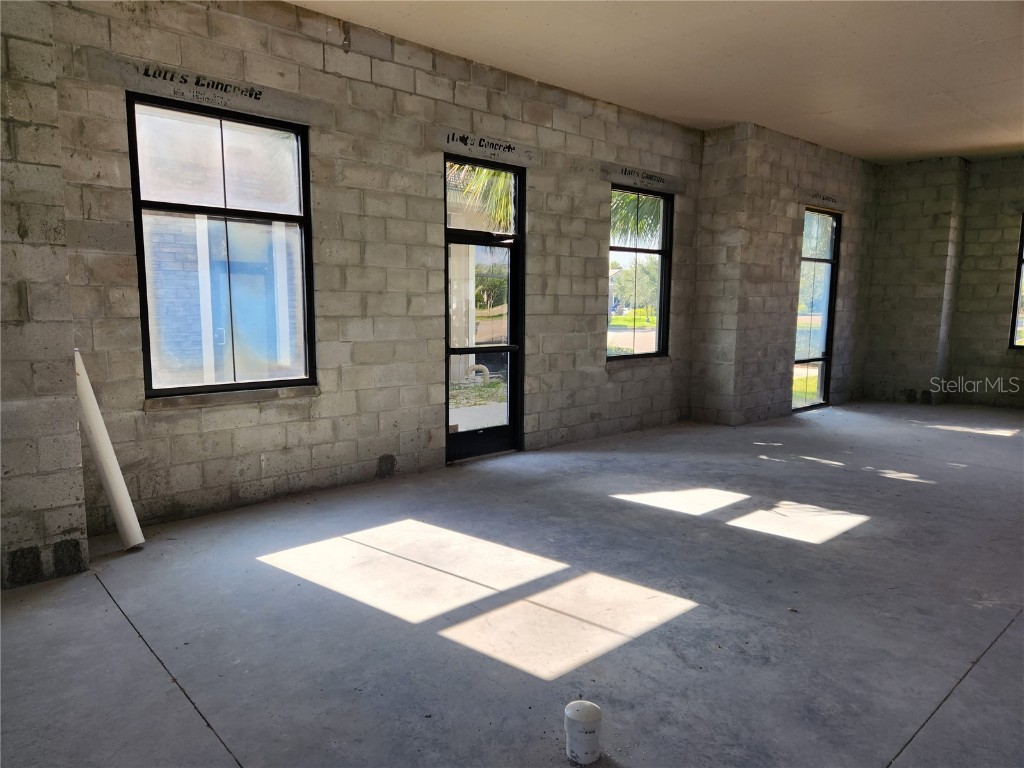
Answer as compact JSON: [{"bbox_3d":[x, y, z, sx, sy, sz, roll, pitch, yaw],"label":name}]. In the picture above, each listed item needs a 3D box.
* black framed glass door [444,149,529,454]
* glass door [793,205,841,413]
[{"bbox_3d":[-0.273,-0.665,6.458,0.982,2.784,0.130,-6,9,-42],"label":"black framed glass door"},{"bbox_3d":[4.330,-1.047,9.816,1.250,2.820,0.120,-6,9,-42],"label":"glass door"}]

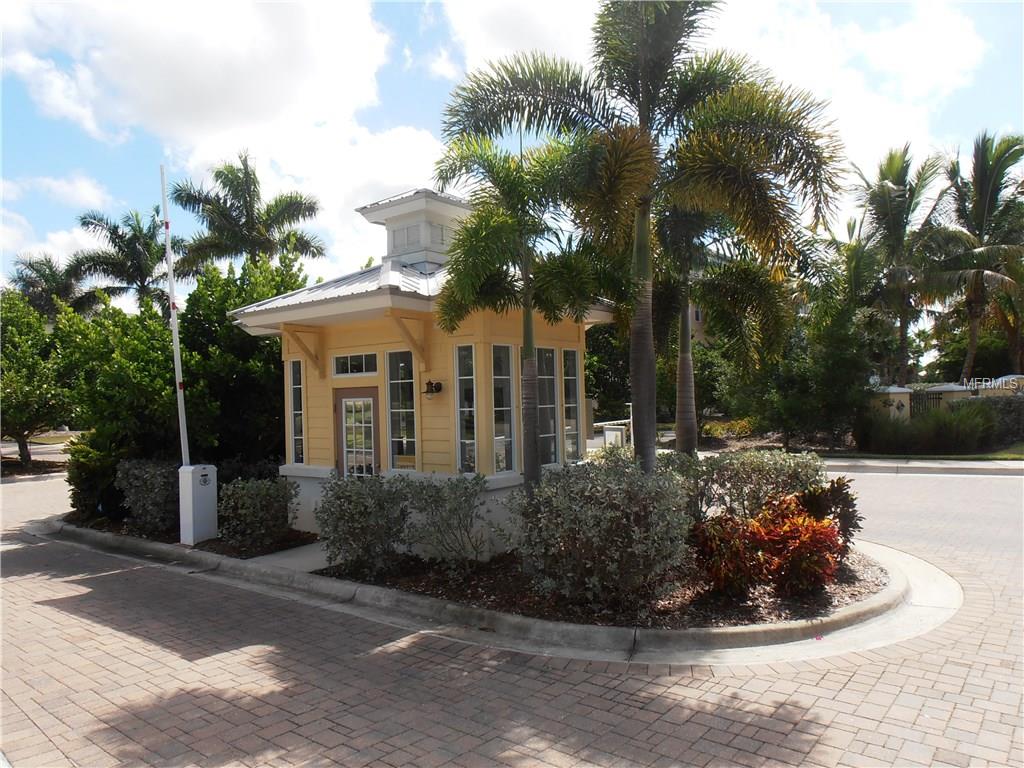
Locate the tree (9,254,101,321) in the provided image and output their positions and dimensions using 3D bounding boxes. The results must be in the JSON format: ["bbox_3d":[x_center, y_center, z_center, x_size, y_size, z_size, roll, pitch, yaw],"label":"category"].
[{"bbox_3d":[-26.644,-2.086,41.489,5.400,11.010,5.400,-3,-1,38],"label":"tree"}]

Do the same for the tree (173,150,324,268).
[{"bbox_3d":[-9.450,-2.911,25.689,5.600,11.010,5.600,-3,-1,38],"label":"tree"}]

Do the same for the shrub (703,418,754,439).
[{"bbox_3d":[7.776,1.598,25.500,1.850,0.720,1.400,-3,-1,38],"label":"shrub"}]

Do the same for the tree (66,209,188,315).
[{"bbox_3d":[-17.276,-2.550,32.089,5.400,11.010,5.400,-3,-1,38],"label":"tree"}]

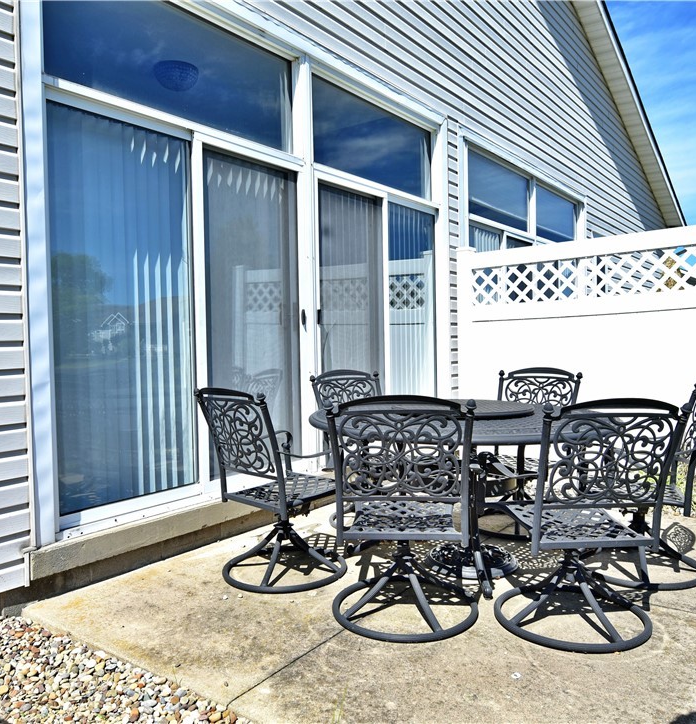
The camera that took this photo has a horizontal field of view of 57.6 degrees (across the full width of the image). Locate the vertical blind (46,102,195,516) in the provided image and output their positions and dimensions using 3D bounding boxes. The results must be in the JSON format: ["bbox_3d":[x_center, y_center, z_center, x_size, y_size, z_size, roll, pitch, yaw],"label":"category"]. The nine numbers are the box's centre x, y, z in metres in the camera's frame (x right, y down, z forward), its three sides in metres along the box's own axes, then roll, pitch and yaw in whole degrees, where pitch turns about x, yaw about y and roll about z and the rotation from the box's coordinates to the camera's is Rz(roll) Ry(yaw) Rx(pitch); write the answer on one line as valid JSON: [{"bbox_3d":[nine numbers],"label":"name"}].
[{"bbox_3d":[-1.093,-0.253,3.165,0.060,1.906,0.833,0,1,37],"label":"vertical blind"}]

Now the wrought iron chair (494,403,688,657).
[{"bbox_3d":[0.875,0.553,2.472,0.610,0.920,0.640,-1,1,-9],"label":"wrought iron chair"}]

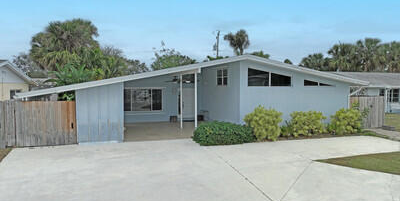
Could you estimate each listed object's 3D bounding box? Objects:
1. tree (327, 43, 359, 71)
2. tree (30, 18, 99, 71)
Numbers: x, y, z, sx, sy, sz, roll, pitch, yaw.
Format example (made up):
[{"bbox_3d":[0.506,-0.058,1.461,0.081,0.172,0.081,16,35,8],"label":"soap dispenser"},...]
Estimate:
[{"bbox_3d":[21.200,-4.350,41.000,4.100,8.400,4.100,0,4,0],"label":"tree"},{"bbox_3d":[-12.600,-3.450,26.000,5.900,8.700,5.600,0,4,0],"label":"tree"}]

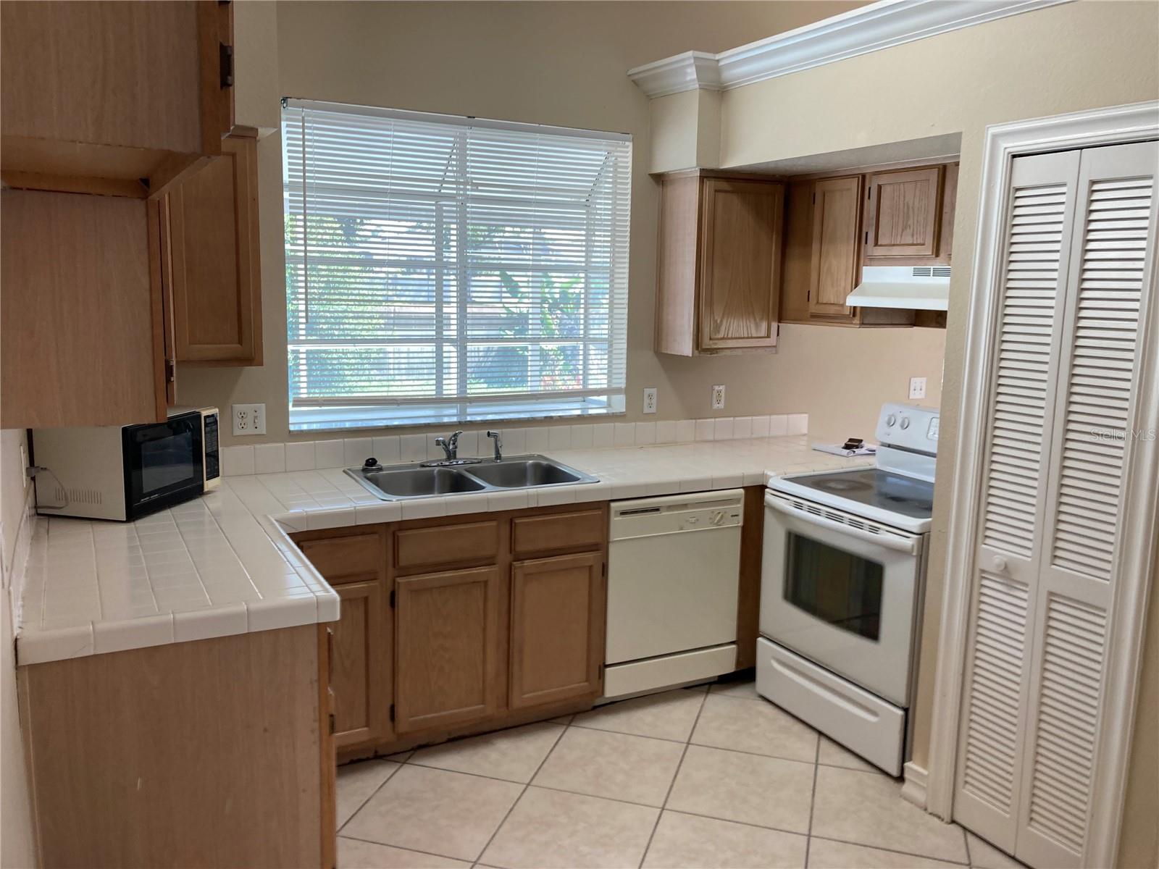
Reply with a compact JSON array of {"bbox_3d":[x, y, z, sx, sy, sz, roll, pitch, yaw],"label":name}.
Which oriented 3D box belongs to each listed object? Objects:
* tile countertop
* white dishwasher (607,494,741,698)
[{"bbox_3d":[-0.002,0.229,3.272,3.315,0.060,1.465,-4,10,-28],"label":"tile countertop"},{"bbox_3d":[0.230,0.587,3.896,0.610,0.840,0.600,-4,10,-28],"label":"white dishwasher"}]

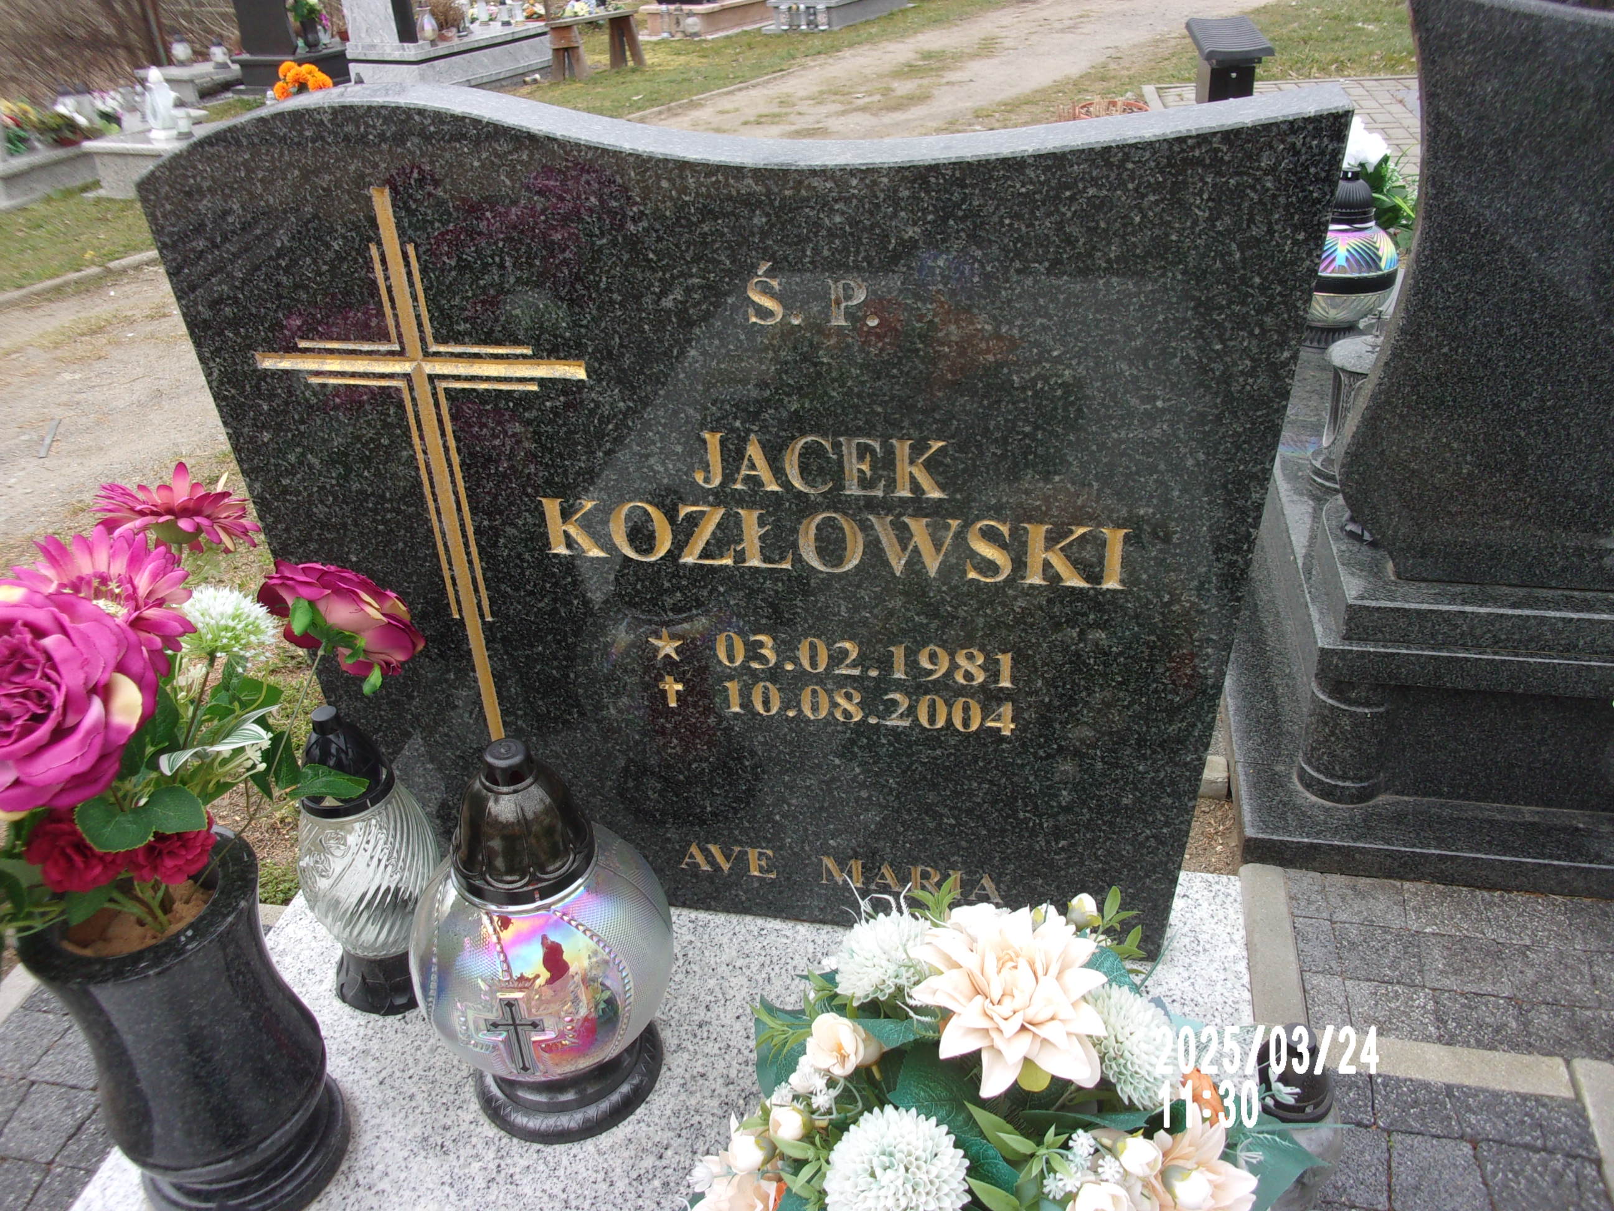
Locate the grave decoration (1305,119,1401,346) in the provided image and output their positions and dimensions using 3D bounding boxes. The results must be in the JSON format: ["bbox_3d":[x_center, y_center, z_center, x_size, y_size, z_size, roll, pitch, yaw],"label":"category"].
[{"bbox_3d":[0.989,-0.690,2.414,0.240,0.375,0.260,4,33,11],"label":"grave decoration"}]

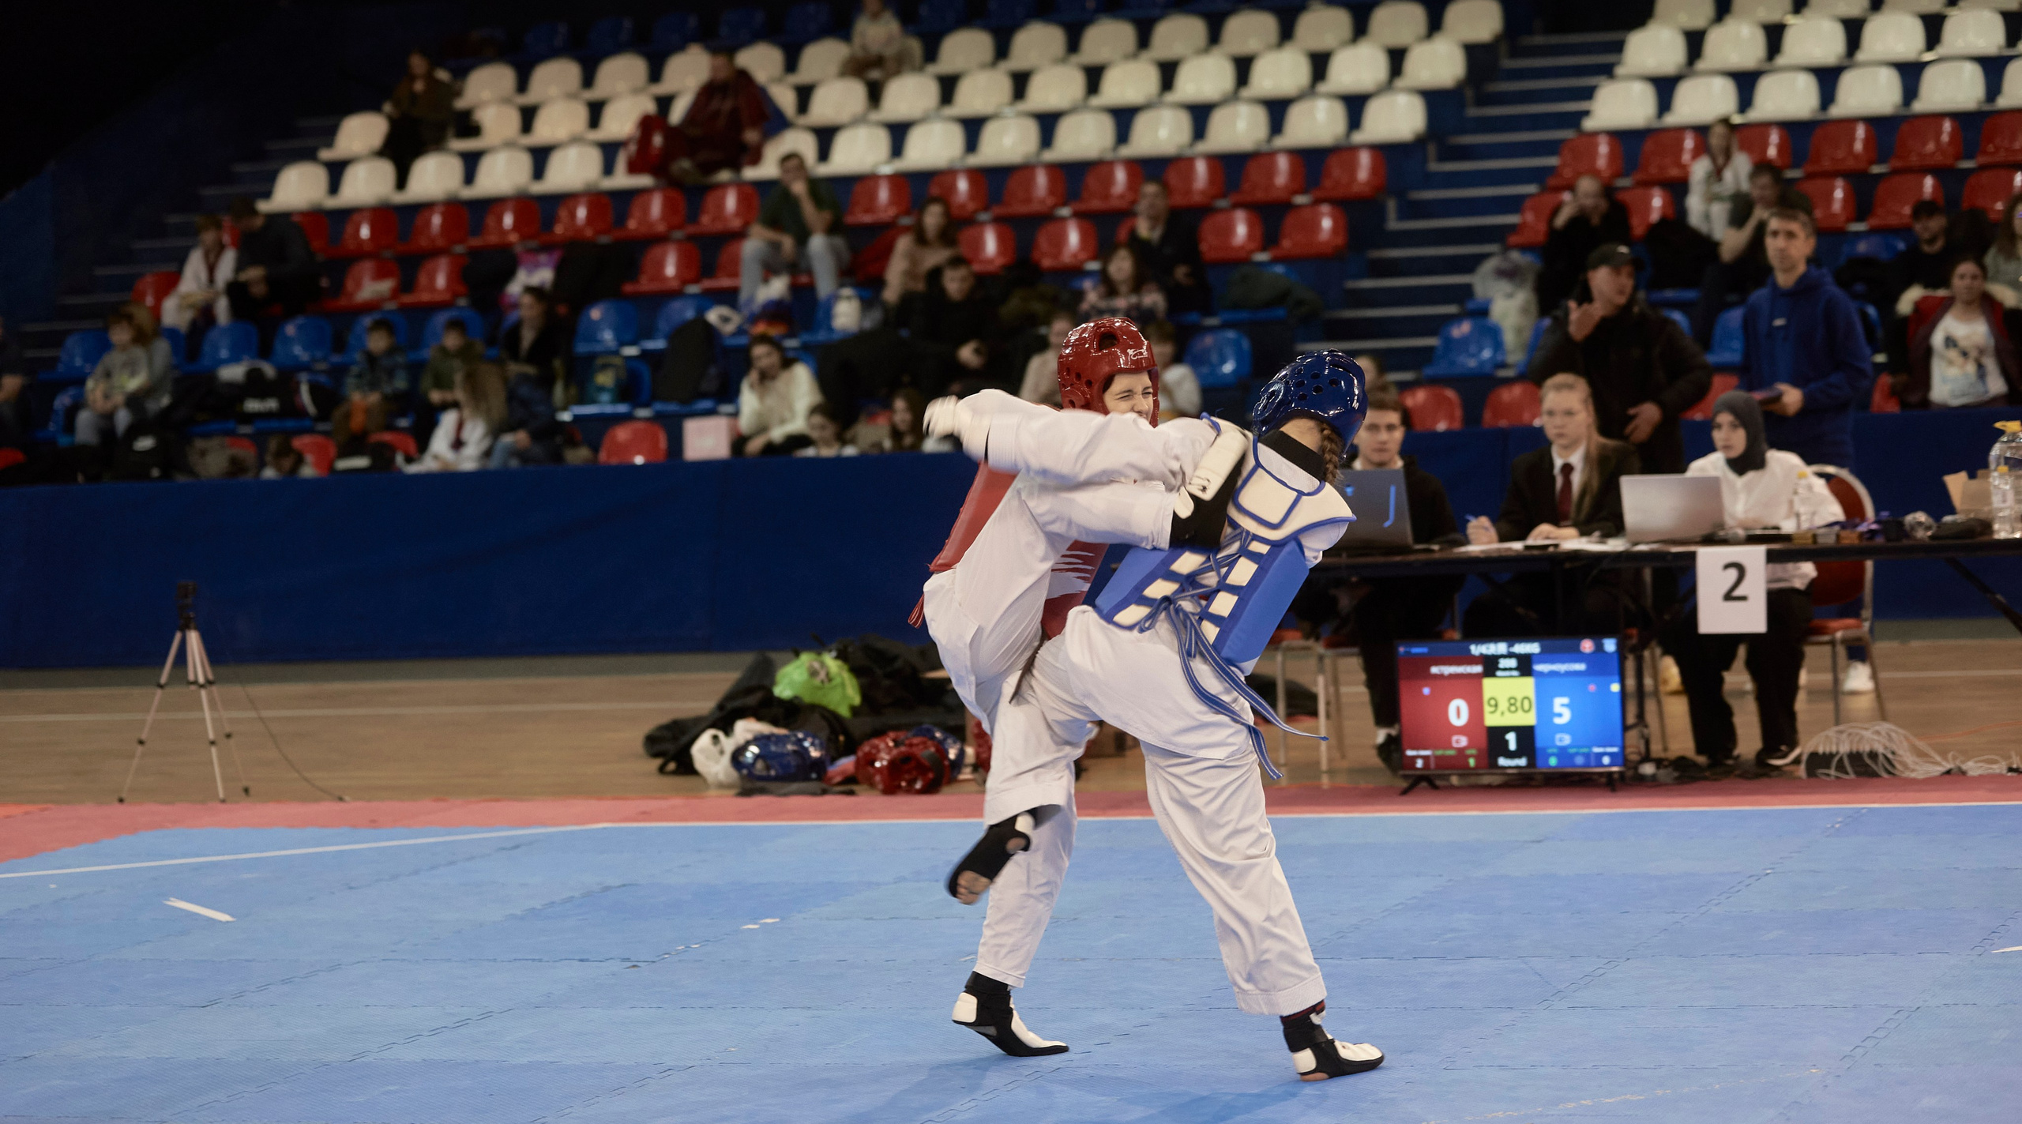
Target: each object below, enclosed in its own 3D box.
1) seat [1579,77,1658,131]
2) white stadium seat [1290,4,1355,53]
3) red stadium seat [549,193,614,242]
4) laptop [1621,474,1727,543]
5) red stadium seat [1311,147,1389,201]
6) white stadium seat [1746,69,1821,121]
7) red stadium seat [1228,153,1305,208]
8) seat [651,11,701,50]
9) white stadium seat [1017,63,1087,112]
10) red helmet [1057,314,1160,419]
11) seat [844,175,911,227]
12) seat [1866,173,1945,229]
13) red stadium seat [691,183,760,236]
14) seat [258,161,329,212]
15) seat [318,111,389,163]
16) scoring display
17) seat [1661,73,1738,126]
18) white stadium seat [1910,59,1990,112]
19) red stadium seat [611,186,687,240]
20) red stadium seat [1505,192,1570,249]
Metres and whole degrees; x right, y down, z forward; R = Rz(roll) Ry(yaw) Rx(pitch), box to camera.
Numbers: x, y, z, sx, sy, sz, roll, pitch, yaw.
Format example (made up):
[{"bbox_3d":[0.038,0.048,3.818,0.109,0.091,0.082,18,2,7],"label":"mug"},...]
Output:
[{"bbox_3d":[3.567,-2.699,29.764,0.397,0.299,0.372,-2,3,19],"label":"seat"},{"bbox_3d":[2.001,-3.449,32.733,0.410,0.320,0.380,-2,3,19],"label":"white stadium seat"},{"bbox_3d":[-2.917,-2.299,33.791,0.400,0.305,0.390,-2,3,20],"label":"red stadium seat"},{"bbox_3d":[2.121,-0.171,16.085,0.320,0.210,0.270,-2,3,20],"label":"laptop"},{"bbox_3d":[2.133,-2.448,31.944,0.400,0.305,0.390,-2,3,20],"label":"red stadium seat"},{"bbox_3d":[4.551,-2.756,29.832,0.410,0.320,0.380,-2,3,19],"label":"white stadium seat"},{"bbox_3d":[1.487,-2.196,29.108,0.400,0.315,0.370,-2,3,20],"label":"red stadium seat"},{"bbox_3d":[-2.337,-3.587,34.453,0.400,0.315,0.370,-2,3,20],"label":"seat"},{"bbox_3d":[0.278,-3.257,34.783,0.400,0.305,0.390,-2,3,20],"label":"white stadium seat"},{"bbox_3d":[0.212,-0.393,10.750,0.205,0.250,0.240,-5,14,-45],"label":"red helmet"},{"bbox_3d":[-0.757,-2.073,28.991,0.395,0.290,0.355,-2,3,20],"label":"seat"},{"bbox_3d":[4.685,-1.891,26.460,0.410,0.310,0.370,-2,3,20],"label":"seat"},{"bbox_3d":[-1.739,-2.136,30.603,0.397,0.299,0.372,-2,3,19],"label":"red stadium seat"},{"bbox_3d":[-5.079,-2.647,35.707,0.400,0.305,0.390,-2,3,20],"label":"seat"},{"bbox_3d":[-4.375,-2.851,33.526,0.397,0.299,0.372,-2,3,19],"label":"seat"},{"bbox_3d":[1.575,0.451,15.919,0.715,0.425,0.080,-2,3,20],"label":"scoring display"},{"bbox_3d":[4.000,-2.650,29.186,0.400,0.315,0.370,-2,3,20],"label":"seat"},{"bbox_3d":[5.420,-2.734,29.074,0.410,0.315,0.390,-2,3,18],"label":"white stadium seat"},{"bbox_3d":[-2.237,-2.138,31.071,0.410,0.320,0.380,-2,3,19],"label":"red stadium seat"},{"bbox_3d":[2.891,-1.840,27.115,0.410,0.310,0.370,-2,3,20],"label":"red stadium seat"}]

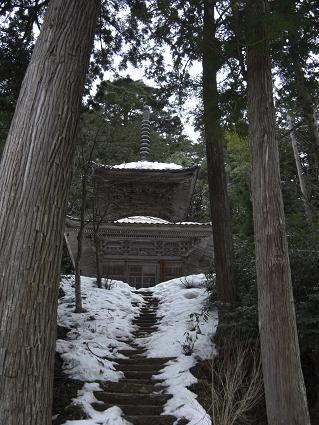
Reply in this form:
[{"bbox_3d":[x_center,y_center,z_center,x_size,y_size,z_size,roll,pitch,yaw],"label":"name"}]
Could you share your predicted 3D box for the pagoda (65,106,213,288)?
[{"bbox_3d":[-0.853,-0.744,25.737,7.580,13.340,7.580,1,-28,-2],"label":"pagoda"}]

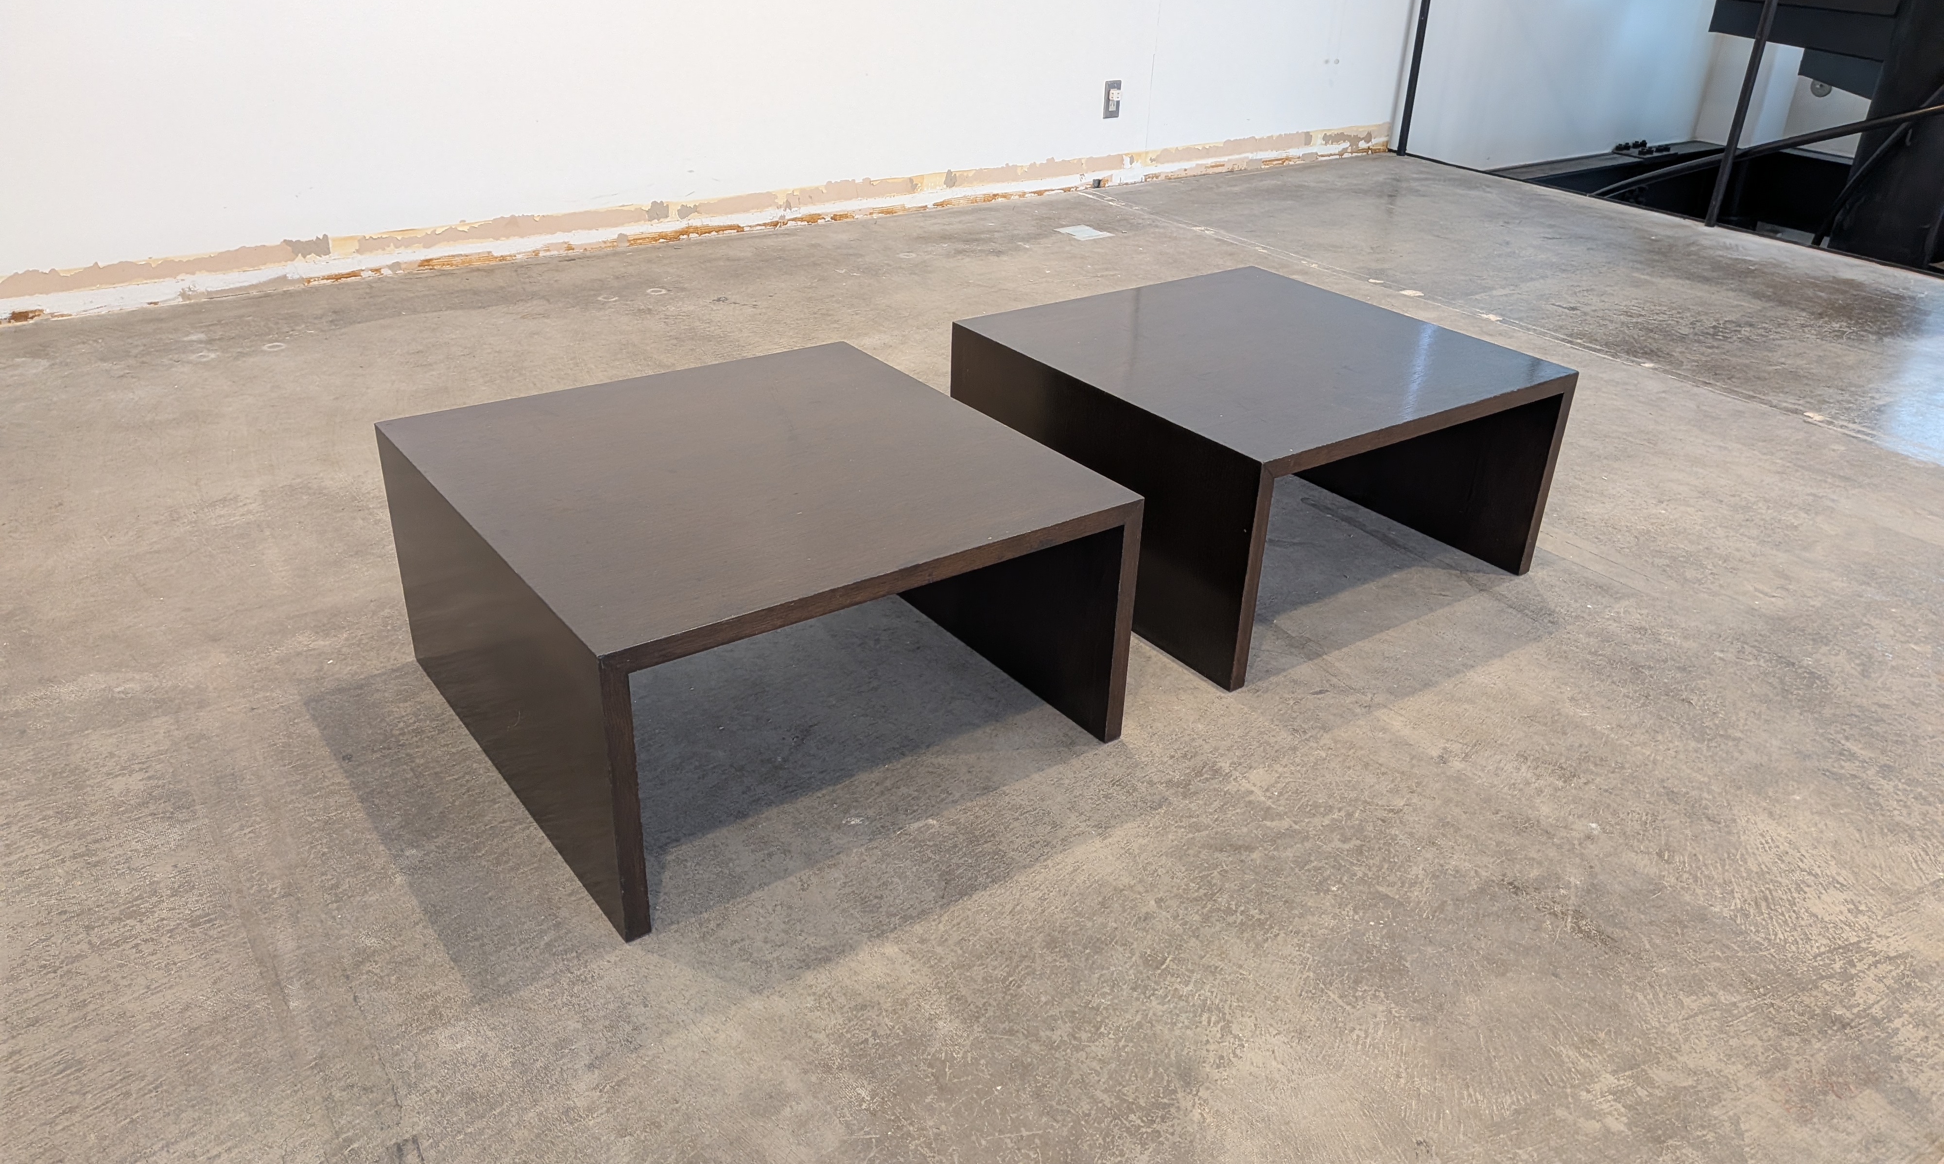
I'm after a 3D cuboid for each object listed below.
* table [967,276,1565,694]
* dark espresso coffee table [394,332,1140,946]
[{"bbox_3d":[0.403,-0.198,1.999,0.622,0.311,0.620,-17,33,-32],"label":"table"},{"bbox_3d":[-0.251,0.001,1.568,0.622,0.311,0.620,-18,34,-33],"label":"dark espresso coffee table"}]

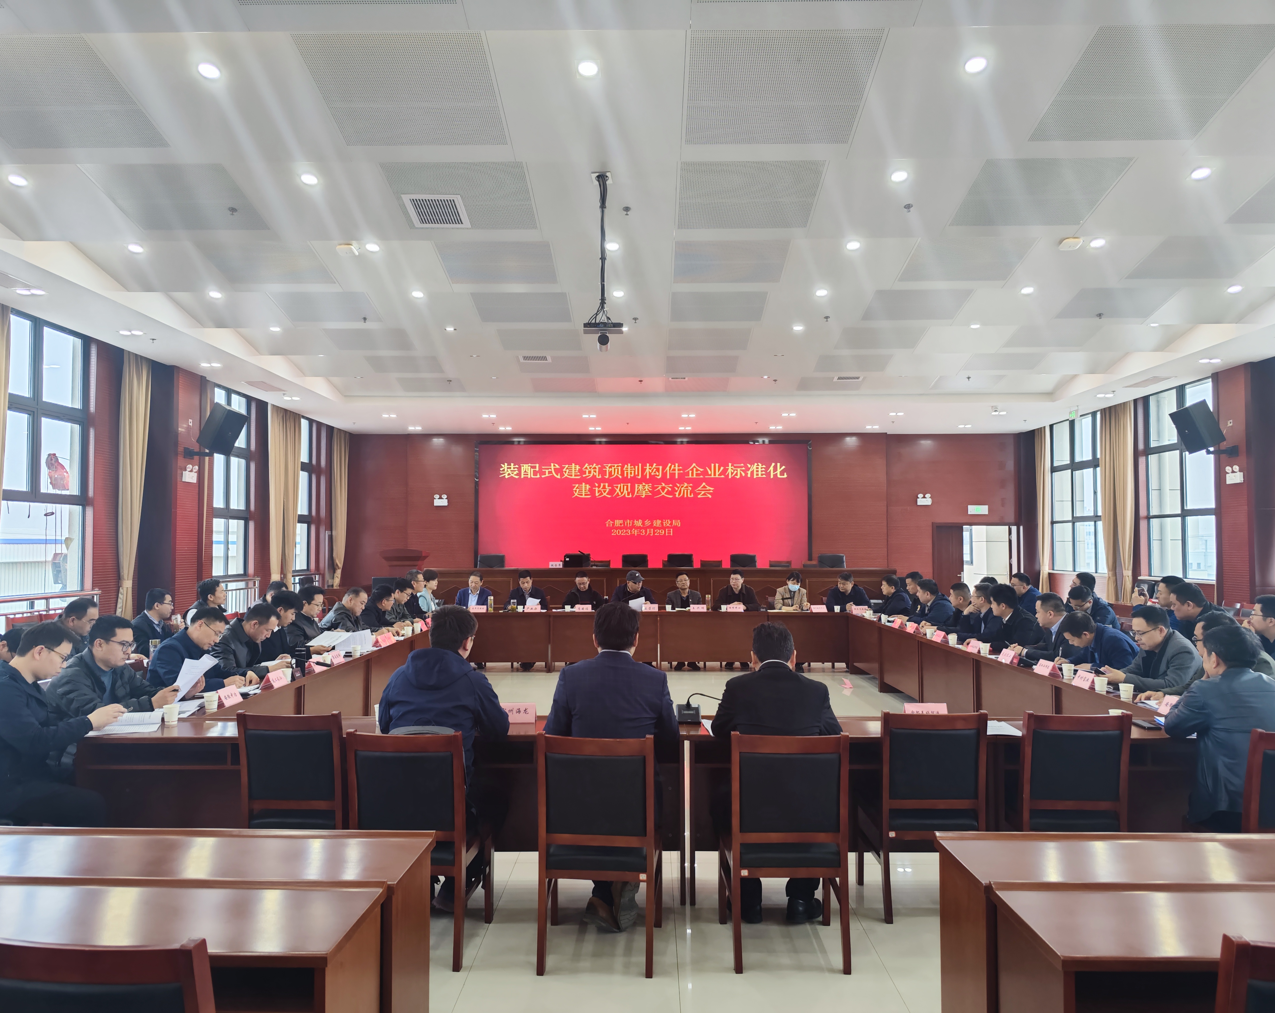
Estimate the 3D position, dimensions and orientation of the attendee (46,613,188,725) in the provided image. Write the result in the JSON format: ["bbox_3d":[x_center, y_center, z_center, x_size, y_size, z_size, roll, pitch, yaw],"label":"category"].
[{"bbox_3d":[-2.680,1.185,4.650,0.840,1.240,0.570,0,-2,2],"label":"attendee"}]

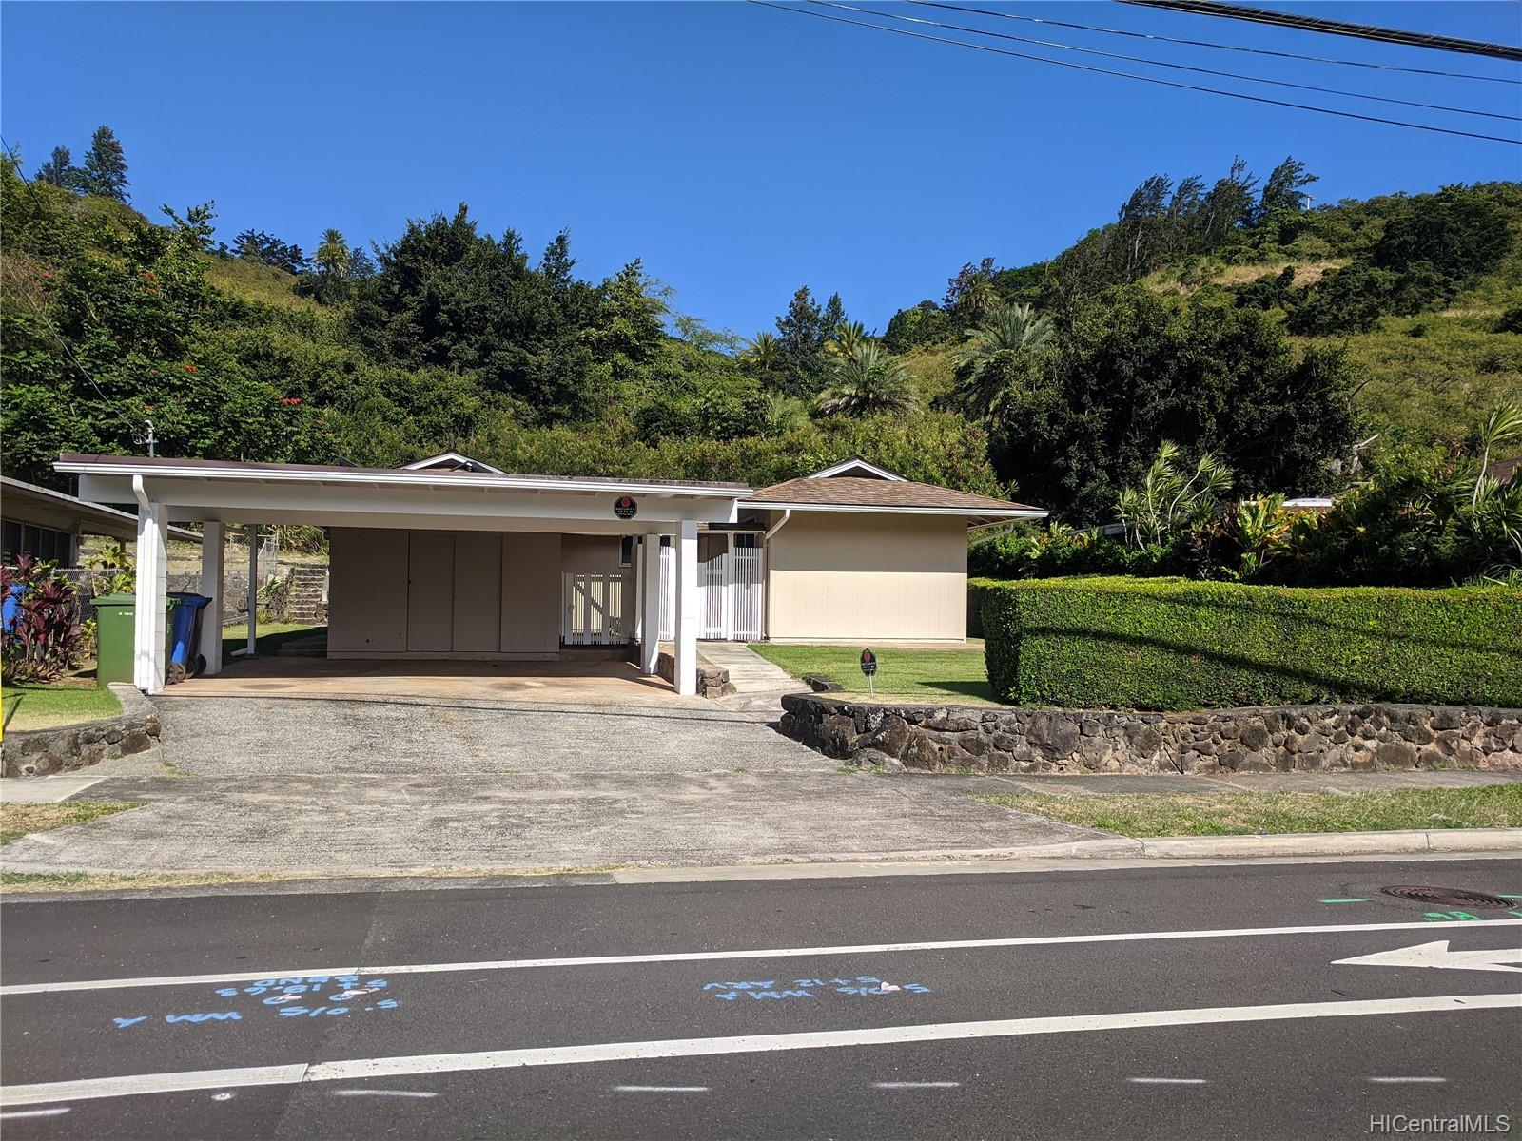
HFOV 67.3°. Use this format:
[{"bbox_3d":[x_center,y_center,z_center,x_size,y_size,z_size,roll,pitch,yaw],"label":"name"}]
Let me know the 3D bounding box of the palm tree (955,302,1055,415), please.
[{"bbox_3d":[13.183,-11.065,61.991,5.500,6.800,5.500,1,-2,-12],"label":"palm tree"}]

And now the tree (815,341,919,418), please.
[{"bbox_3d":[5.641,-9.702,60.988,5.500,5.000,5.500,1,-2,-12],"label":"tree"}]

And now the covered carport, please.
[{"bbox_3d":[-4.486,0.226,16.086,7.340,2.560,7.450,1,-2,-12],"label":"covered carport"}]

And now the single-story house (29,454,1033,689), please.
[{"bbox_3d":[-2.302,-0.207,20.775,13.600,3.730,15.650,1,-2,-12],"label":"single-story house"}]

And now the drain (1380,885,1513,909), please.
[{"bbox_3d":[4.287,2.061,7.149,0.715,0.040,0.715,1,-3,-12],"label":"drain"}]

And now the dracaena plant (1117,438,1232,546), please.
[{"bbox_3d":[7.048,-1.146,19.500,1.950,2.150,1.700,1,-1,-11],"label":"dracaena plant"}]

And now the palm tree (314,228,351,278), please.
[{"bbox_3d":[-52.429,-38.481,139.990,4.500,6.800,4.500,1,-2,-12],"label":"palm tree"}]

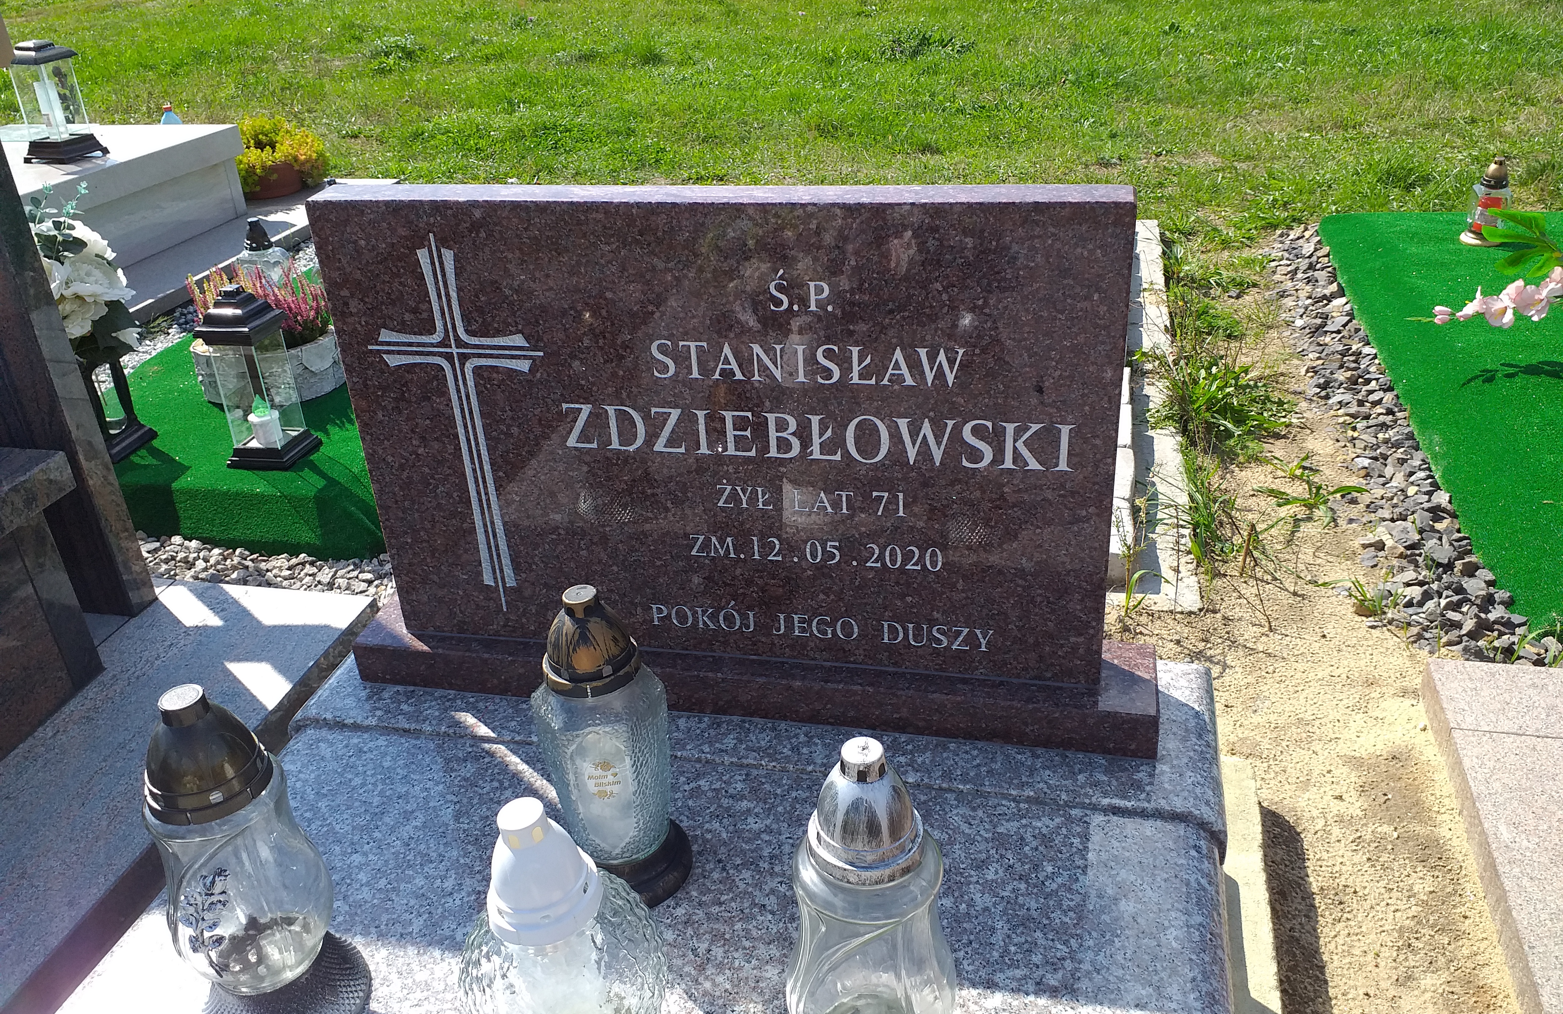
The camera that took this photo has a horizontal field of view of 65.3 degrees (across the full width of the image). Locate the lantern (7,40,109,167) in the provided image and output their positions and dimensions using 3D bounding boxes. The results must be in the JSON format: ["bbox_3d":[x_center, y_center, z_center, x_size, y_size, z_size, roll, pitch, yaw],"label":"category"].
[{"bbox_3d":[-2.195,-1.214,3.657,0.168,0.331,0.168,7,30,20],"label":"lantern"}]

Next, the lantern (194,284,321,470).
[{"bbox_3d":[-0.946,-0.237,2.183,0.121,0.319,0.121,4,29,13],"label":"lantern"}]

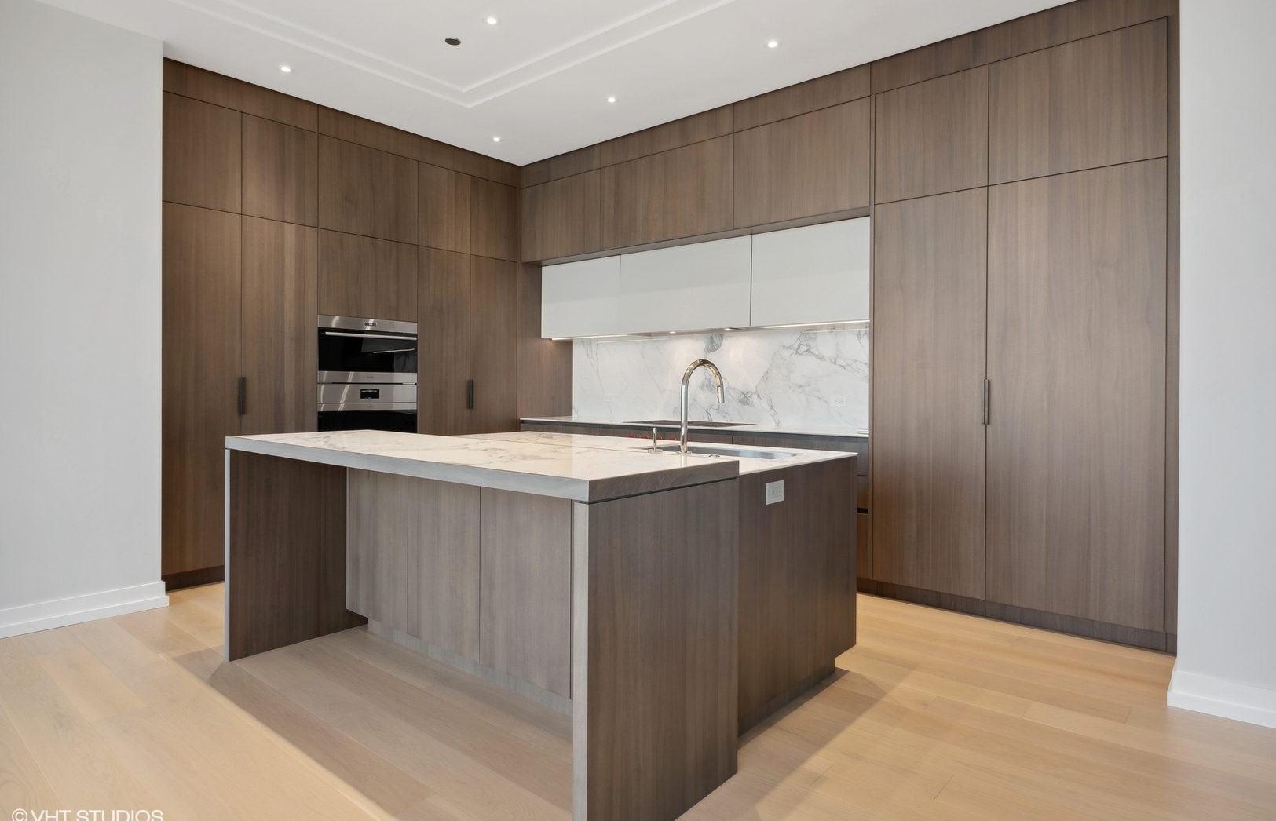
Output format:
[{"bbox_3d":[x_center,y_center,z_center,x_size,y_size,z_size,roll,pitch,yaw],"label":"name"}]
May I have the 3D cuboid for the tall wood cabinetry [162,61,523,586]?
[{"bbox_3d":[-2.140,-0.515,5.130,0.620,3.080,2.700,2,2,40],"label":"tall wood cabinetry"}]

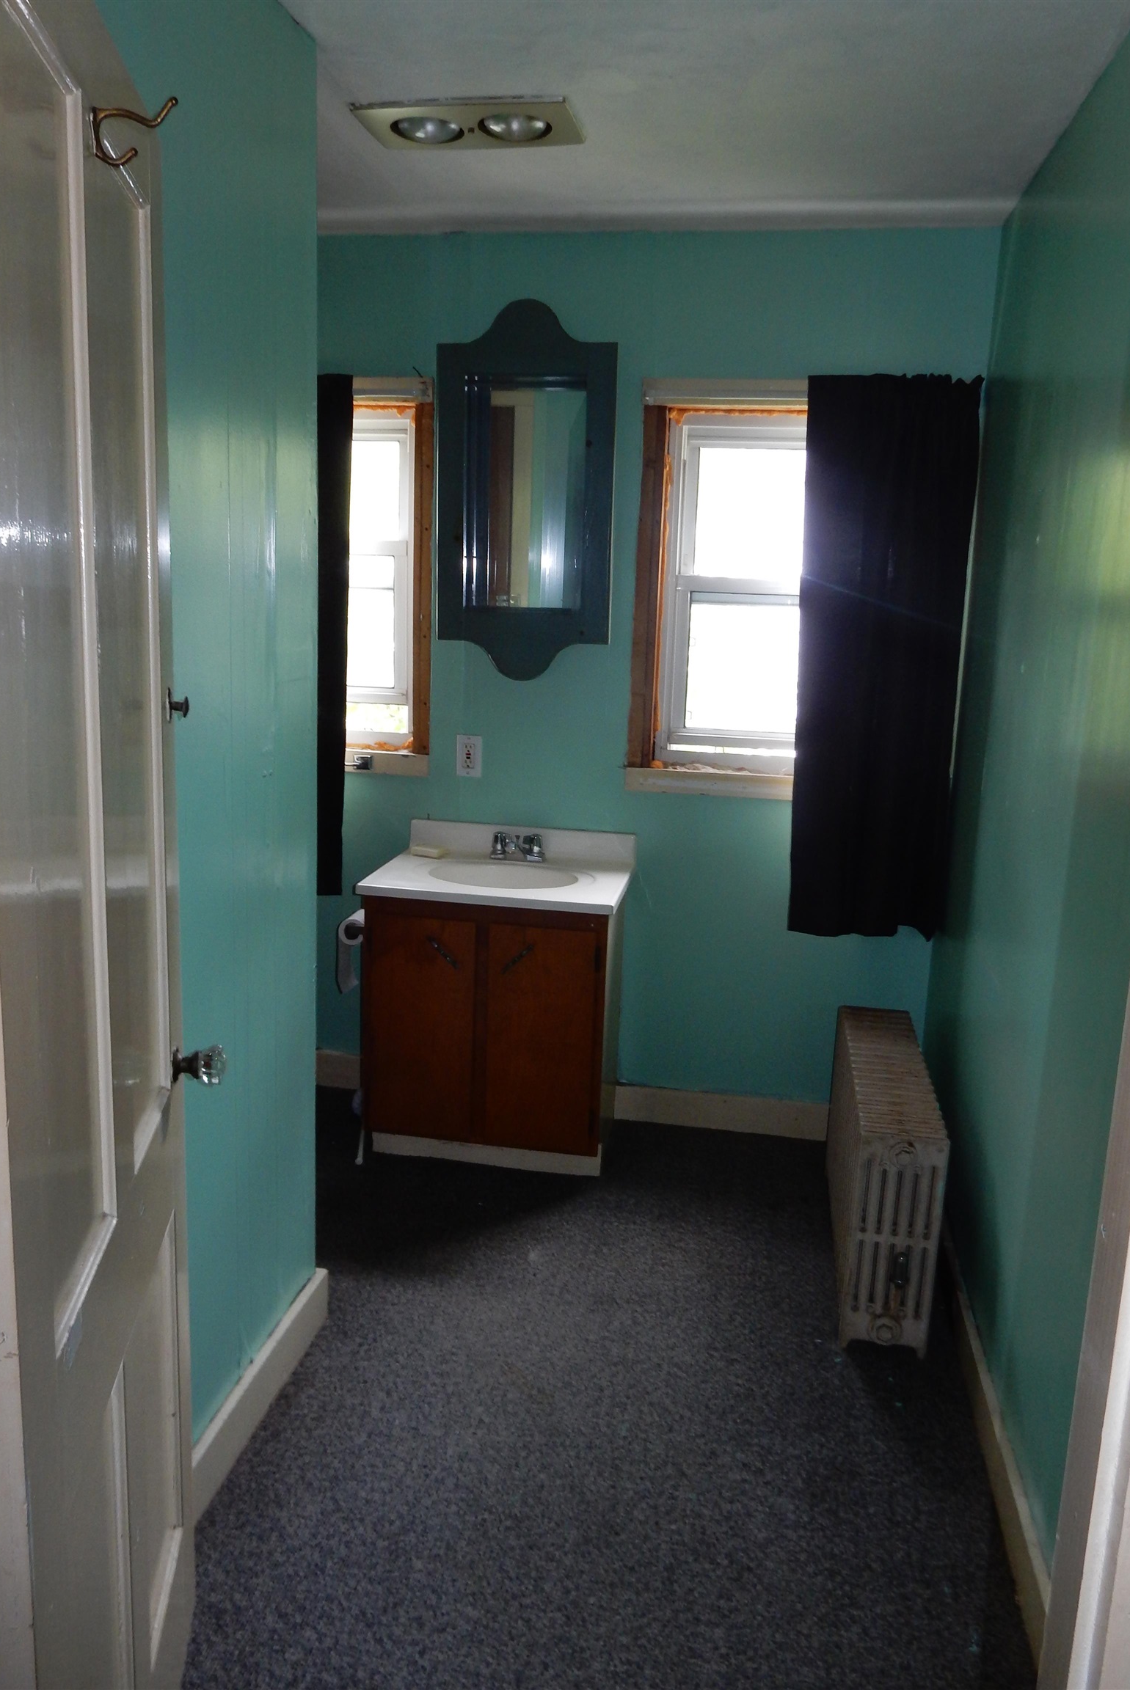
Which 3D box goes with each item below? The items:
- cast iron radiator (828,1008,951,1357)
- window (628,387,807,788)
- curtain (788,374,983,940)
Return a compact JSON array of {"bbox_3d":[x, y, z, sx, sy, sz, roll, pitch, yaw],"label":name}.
[{"bbox_3d":[0.700,0.708,2.739,0.164,0.453,0.810,4,10,9],"label":"cast iron radiator"},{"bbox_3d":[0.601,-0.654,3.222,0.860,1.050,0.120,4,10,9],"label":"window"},{"bbox_3d":[0.791,-0.452,3.118,0.415,1.410,0.085,4,10,9],"label":"curtain"}]

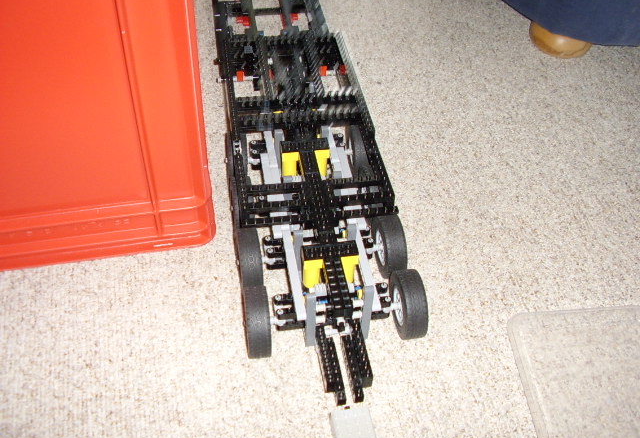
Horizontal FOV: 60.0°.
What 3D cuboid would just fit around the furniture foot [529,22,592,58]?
[{"bbox_3d":[0.402,-0.312,0.910,0.108,0.065,0.112,22,49,16],"label":"furniture foot"}]

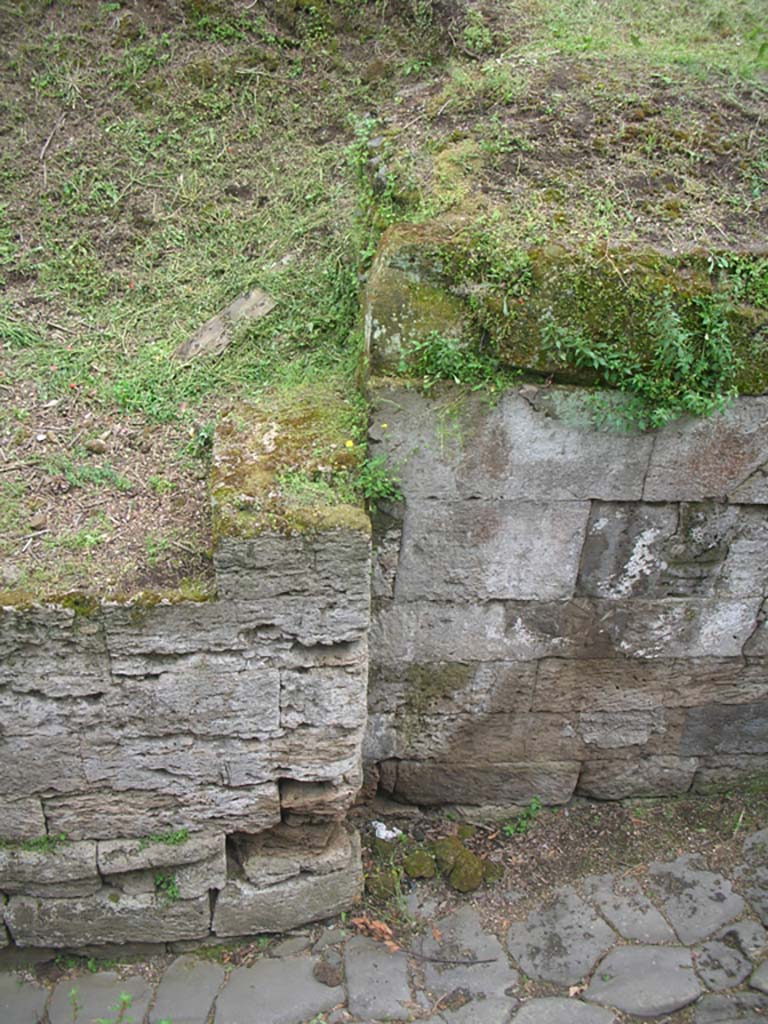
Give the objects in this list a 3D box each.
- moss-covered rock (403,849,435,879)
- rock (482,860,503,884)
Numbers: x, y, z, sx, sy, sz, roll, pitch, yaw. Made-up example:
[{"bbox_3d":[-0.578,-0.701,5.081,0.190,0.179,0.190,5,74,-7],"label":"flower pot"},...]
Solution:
[{"bbox_3d":[0.160,1.582,4.660,0.150,0.115,0.140,3,25,0],"label":"moss-covered rock"},{"bbox_3d":[0.482,1.602,4.602,0.115,0.090,0.110,3,25,0],"label":"rock"}]

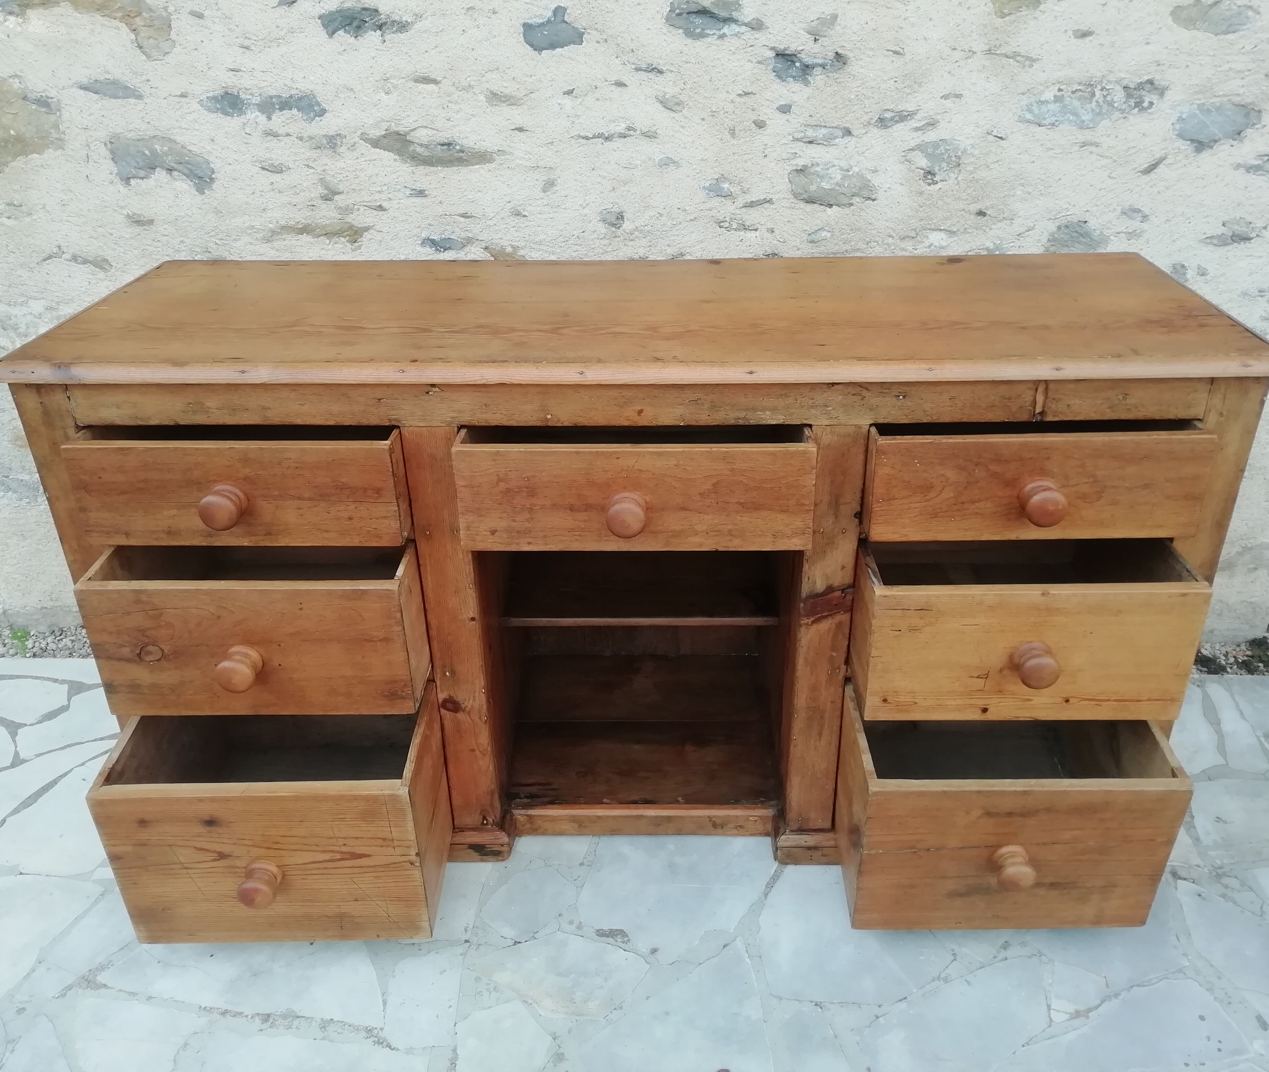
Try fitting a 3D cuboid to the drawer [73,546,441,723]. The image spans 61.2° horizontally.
[{"bbox_3d":[-0.493,0.065,1.550,0.410,0.194,0.444,0,29,2],"label":"drawer"}]

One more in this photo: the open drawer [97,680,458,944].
[{"bbox_3d":[-0.480,0.352,1.576,0.410,0.256,0.444,0,29,2],"label":"open drawer"}]

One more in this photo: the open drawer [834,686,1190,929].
[{"bbox_3d":[0.506,0.343,1.574,0.404,0.251,0.444,0,29,2],"label":"open drawer"}]

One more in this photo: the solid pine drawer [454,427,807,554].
[{"bbox_3d":[0.006,-0.131,1.484,0.440,0.140,0.444,0,29,2],"label":"solid pine drawer"}]

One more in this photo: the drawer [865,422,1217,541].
[{"bbox_3d":[0.503,-0.143,1.480,0.404,0.135,0.444,0,29,2],"label":"drawer"}]

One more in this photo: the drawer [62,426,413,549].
[{"bbox_3d":[-0.498,-0.135,1.511,0.409,0.137,0.444,0,29,2],"label":"drawer"}]

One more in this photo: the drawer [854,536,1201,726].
[{"bbox_3d":[0.506,0.067,1.511,0.404,0.193,0.444,0,29,2],"label":"drawer"}]

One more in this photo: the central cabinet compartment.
[{"bbox_3d":[0.015,0.126,1.745,0.444,0.542,0.444,0,29,2],"label":"central cabinet compartment"}]

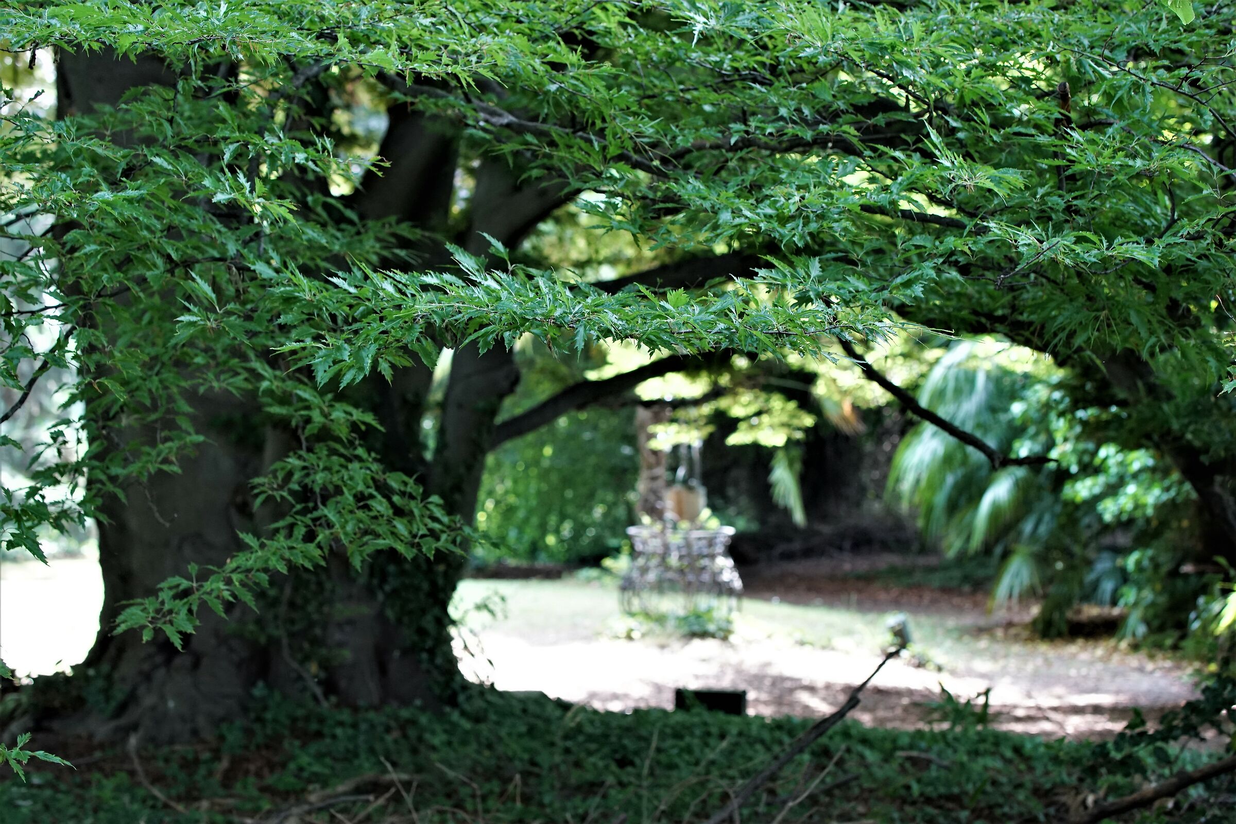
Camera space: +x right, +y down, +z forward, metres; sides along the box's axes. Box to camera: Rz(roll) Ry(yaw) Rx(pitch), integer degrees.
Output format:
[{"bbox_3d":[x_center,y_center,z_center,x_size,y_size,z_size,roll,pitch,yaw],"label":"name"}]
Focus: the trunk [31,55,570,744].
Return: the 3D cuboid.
[{"bbox_3d":[-1.487,-0.072,14.400,2.450,3.200,1.900,0,-1,0],"label":"trunk"}]

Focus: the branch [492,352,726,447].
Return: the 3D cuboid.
[{"bbox_3d":[-0.039,-0.060,14.700,1.130,0.460,0.500,0,-1,0],"label":"branch"}]

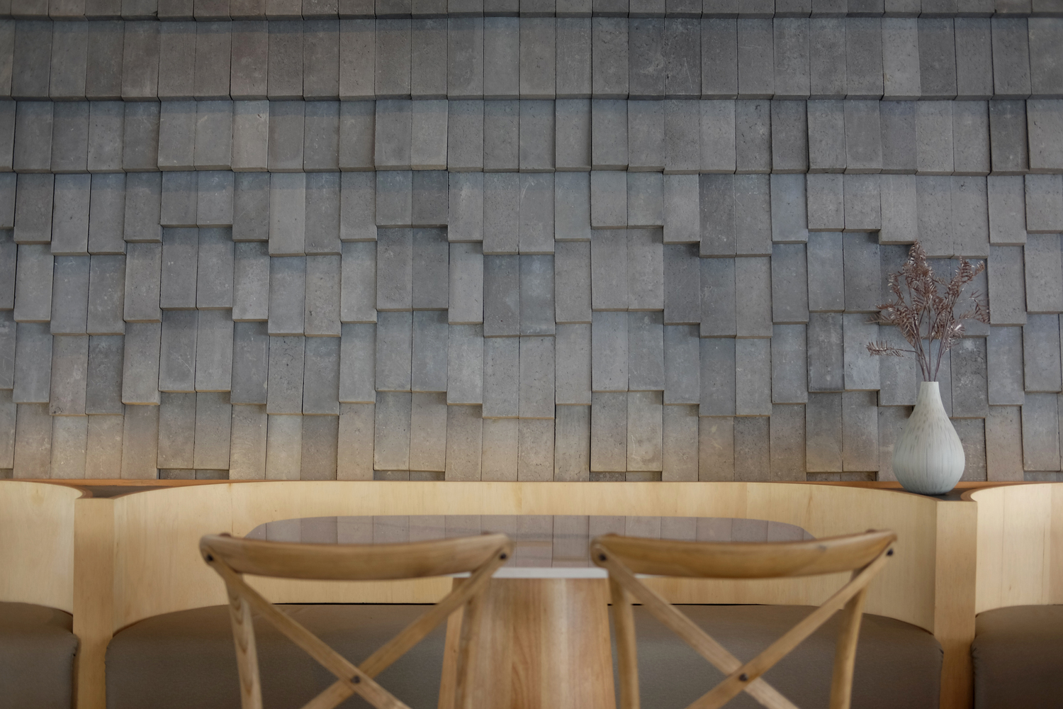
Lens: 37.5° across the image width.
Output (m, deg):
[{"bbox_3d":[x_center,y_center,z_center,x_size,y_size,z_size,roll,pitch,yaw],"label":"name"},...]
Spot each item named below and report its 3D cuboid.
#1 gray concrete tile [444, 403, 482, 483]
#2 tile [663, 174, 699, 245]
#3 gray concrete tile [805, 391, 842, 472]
[{"bbox_3d":[-0.184,0.246,4.284,0.097,0.220,0.050,0,-7,1],"label":"gray concrete tile"},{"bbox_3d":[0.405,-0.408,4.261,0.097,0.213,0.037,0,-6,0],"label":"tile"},{"bbox_3d":[0.779,0.207,4.194,0.096,0.215,0.040,0,-6,0],"label":"gray concrete tile"}]

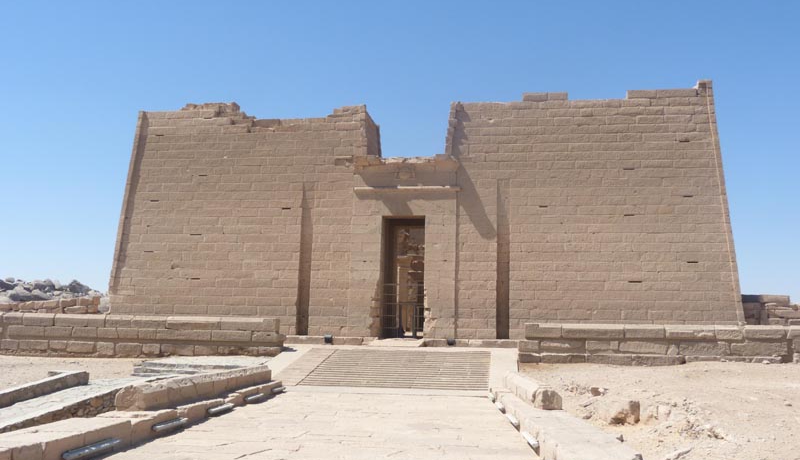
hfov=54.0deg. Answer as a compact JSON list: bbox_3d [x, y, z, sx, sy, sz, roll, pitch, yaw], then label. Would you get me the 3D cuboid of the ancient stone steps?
[{"bbox_3d":[0.116,4.646,26.568,5.819,1.017,5.826,0,-8,8],"label":"ancient stone steps"}]

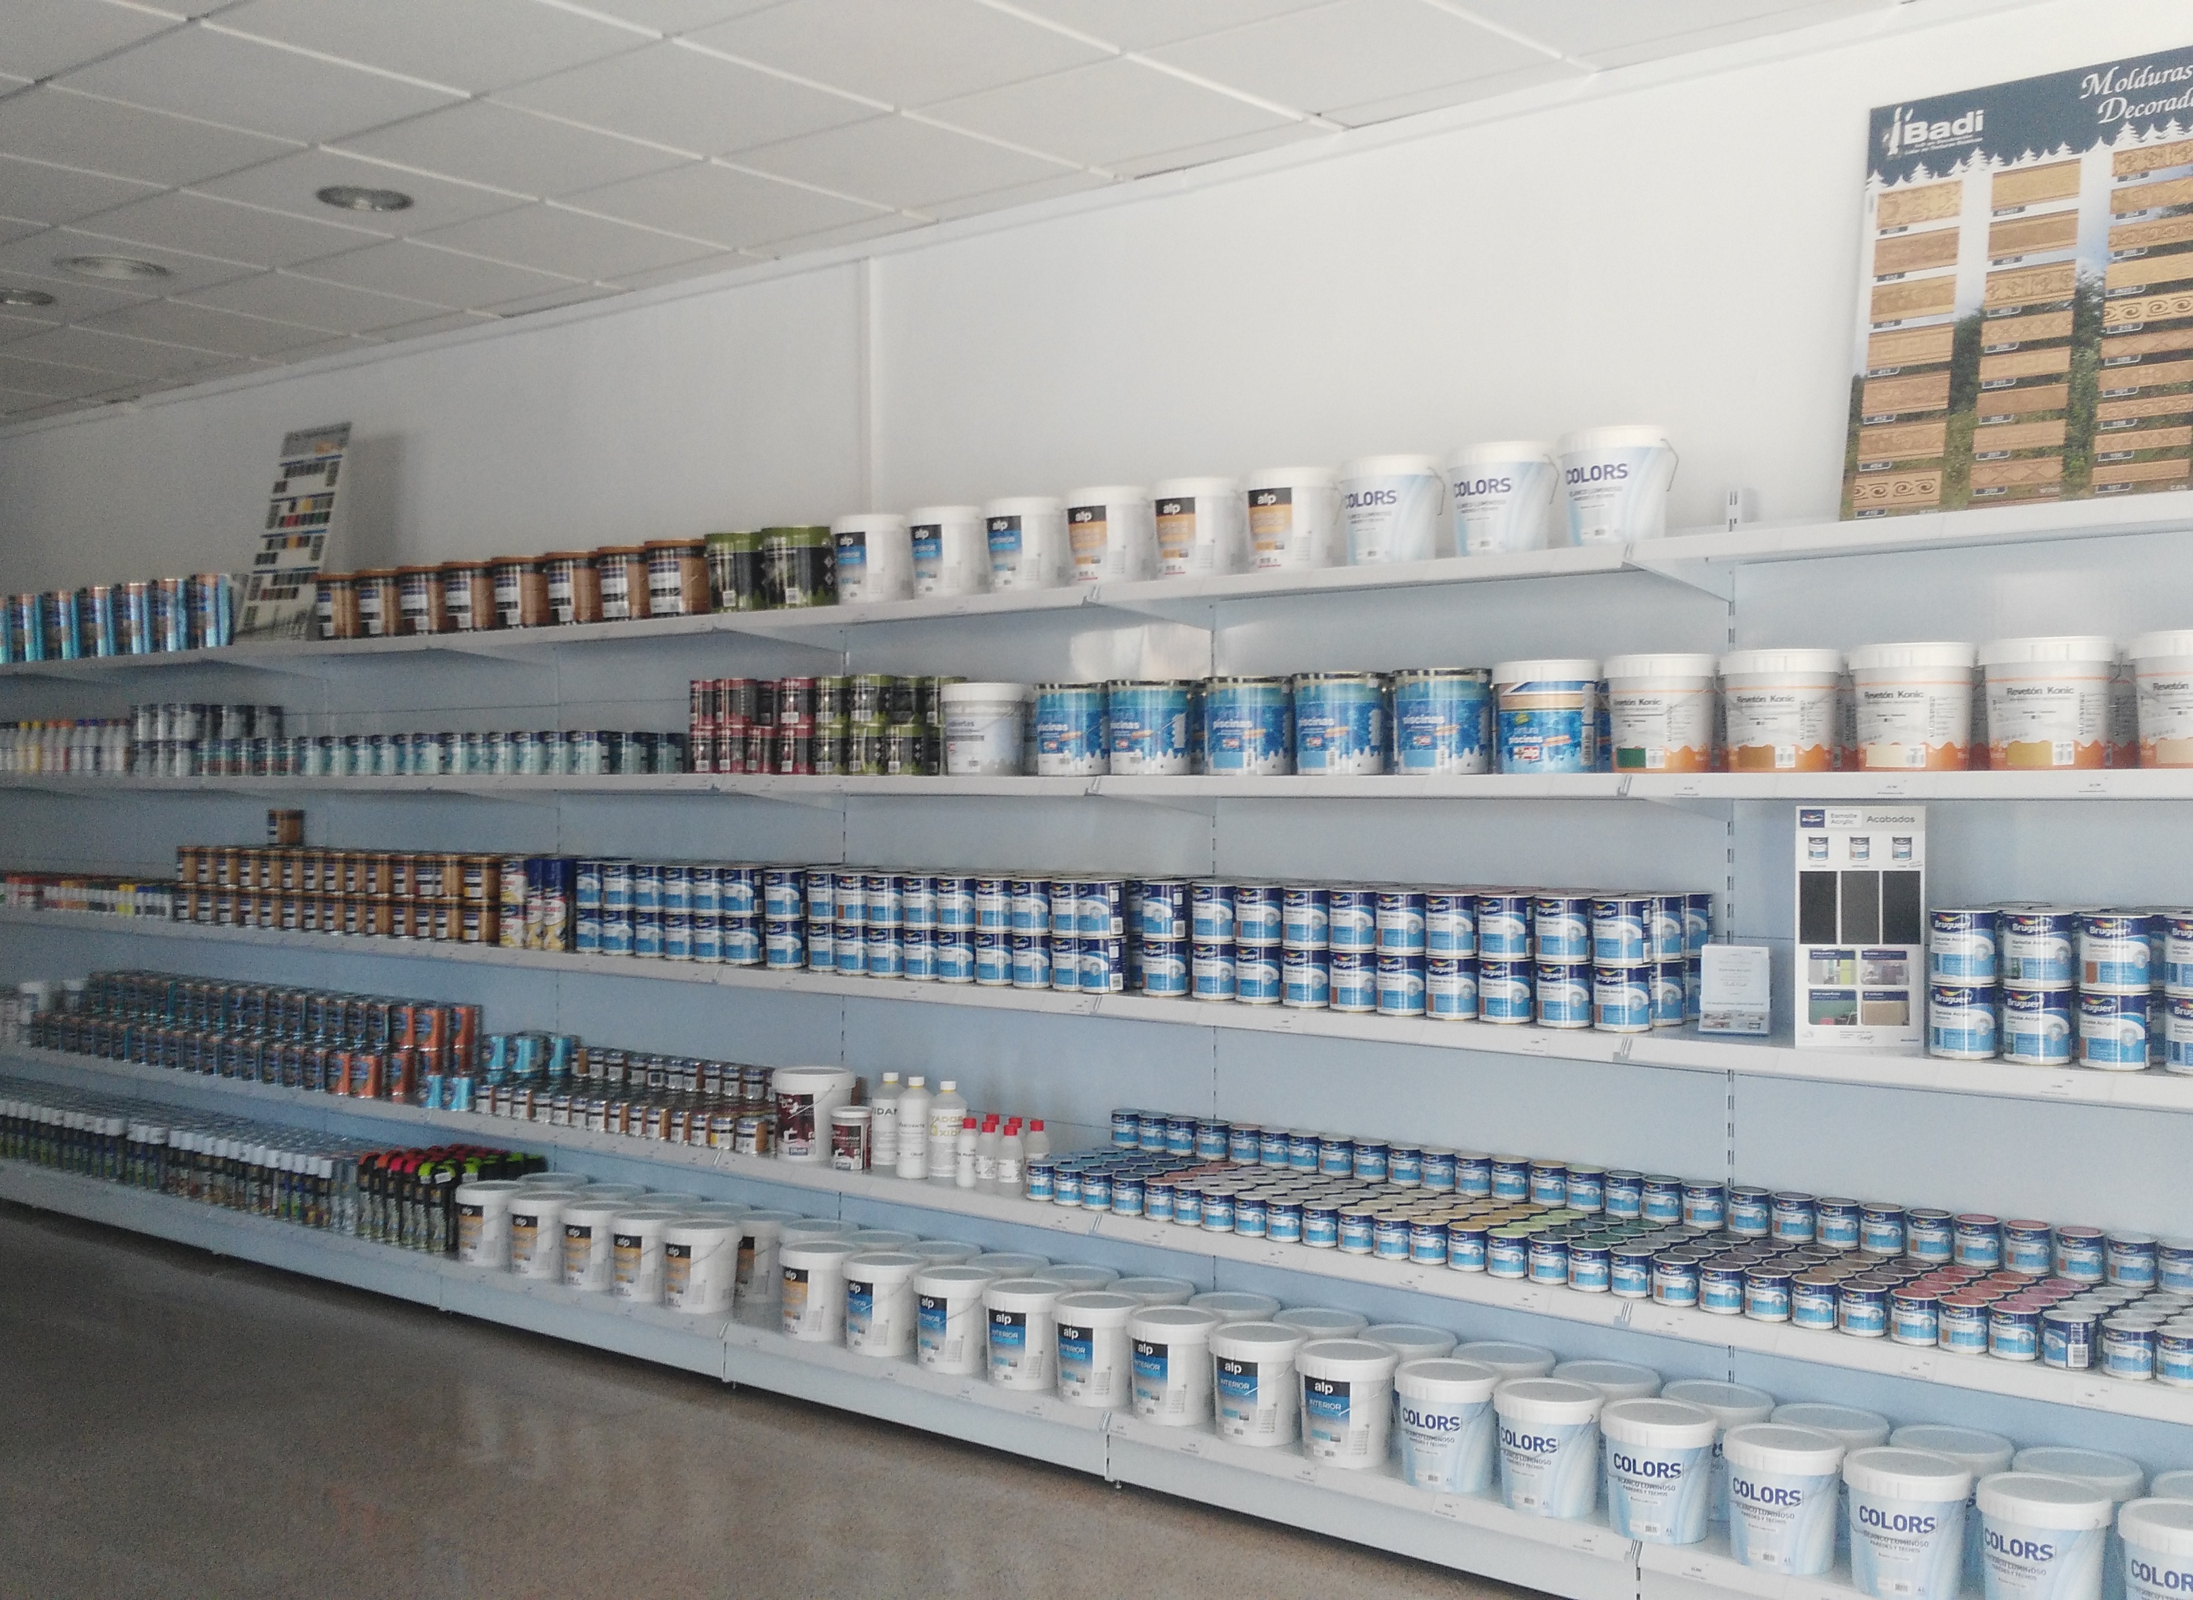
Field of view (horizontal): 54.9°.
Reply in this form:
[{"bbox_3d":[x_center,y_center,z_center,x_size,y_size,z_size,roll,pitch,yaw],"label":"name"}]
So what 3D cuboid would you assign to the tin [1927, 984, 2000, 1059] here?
[{"bbox_3d":[1.427,0.366,3.473,0.099,0.113,0.099,1,2,38],"label":"tin"}]

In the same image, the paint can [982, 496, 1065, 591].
[{"bbox_3d":[-0.162,-0.574,4.757,0.183,0.196,0.183,0,1,0],"label":"paint can"}]

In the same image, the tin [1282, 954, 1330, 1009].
[{"bbox_3d":[0.422,0.360,4.230,0.100,0.117,0.100,0,1,0],"label":"tin"}]

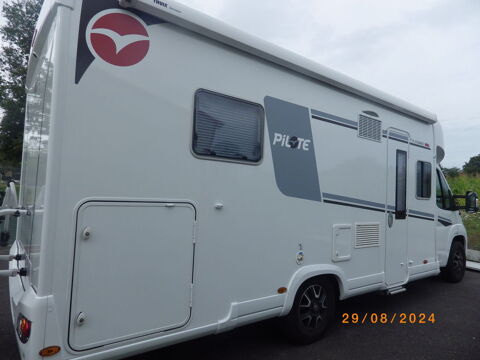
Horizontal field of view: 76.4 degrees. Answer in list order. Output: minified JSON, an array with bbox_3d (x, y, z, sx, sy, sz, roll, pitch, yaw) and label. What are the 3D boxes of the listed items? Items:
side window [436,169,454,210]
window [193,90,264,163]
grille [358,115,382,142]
[{"bbox_3d":[3.442,0.164,5.143,0.850,0.700,0.070,5,-4,-36],"label":"side window"},{"bbox_3d":[-0.063,-0.403,2.438,0.685,0.530,0.040,5,-4,-36],"label":"window"},{"bbox_3d":[1.558,-0.608,3.615,0.520,0.285,0.035,5,-4,-36],"label":"grille"}]

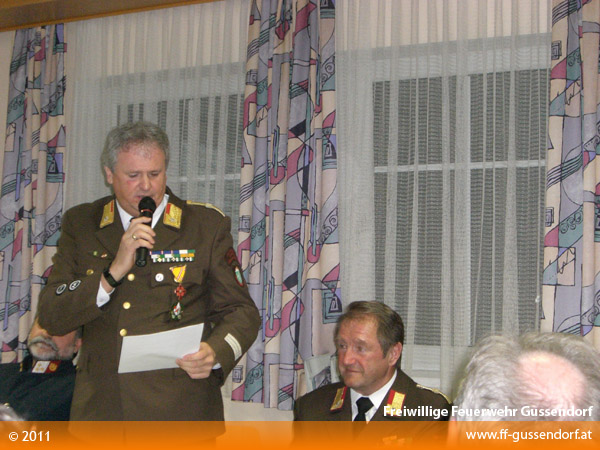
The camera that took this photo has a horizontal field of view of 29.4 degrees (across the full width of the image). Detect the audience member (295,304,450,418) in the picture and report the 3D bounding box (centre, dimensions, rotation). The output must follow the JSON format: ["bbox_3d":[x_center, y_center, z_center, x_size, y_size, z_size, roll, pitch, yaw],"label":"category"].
[{"bbox_3d":[0.140,0.840,3.030,0.560,1.280,0.760,-1,-1,22],"label":"audience member"}]

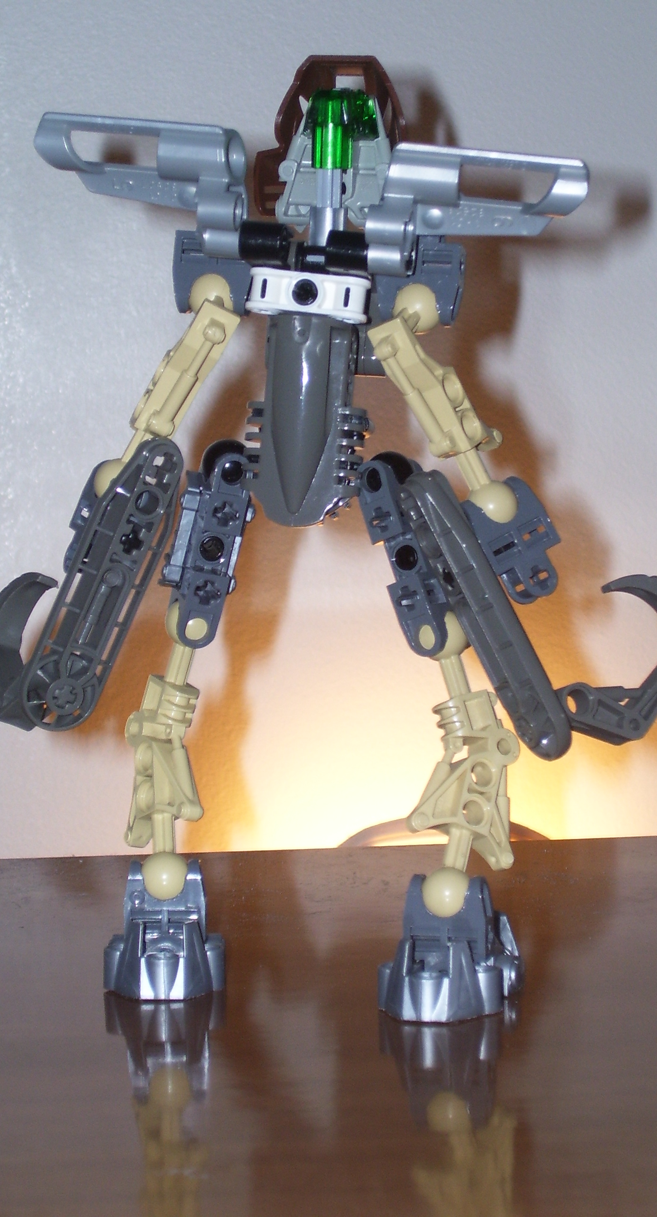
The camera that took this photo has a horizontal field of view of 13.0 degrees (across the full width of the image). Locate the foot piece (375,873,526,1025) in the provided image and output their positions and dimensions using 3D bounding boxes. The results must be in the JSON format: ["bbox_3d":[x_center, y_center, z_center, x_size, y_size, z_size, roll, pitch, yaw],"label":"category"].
[{"bbox_3d":[0.024,0.065,0.569,0.025,0.025,0.041,0,5,13],"label":"foot piece"}]

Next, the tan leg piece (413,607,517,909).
[{"bbox_3d":[0.025,0.030,0.558,0.023,0.066,0.011,-16,25,-31],"label":"tan leg piece"}]

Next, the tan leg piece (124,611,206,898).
[{"bbox_3d":[-0.032,0.028,0.585,0.011,0.066,0.023,-14,31,-39],"label":"tan leg piece"}]

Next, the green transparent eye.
[{"bbox_3d":[0.003,-0.095,0.573,0.015,0.015,0.016,0,5,8],"label":"green transparent eye"}]

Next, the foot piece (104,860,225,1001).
[{"bbox_3d":[-0.033,0.064,0.597,0.025,0.025,0.041,-1,5,-1],"label":"foot piece"}]

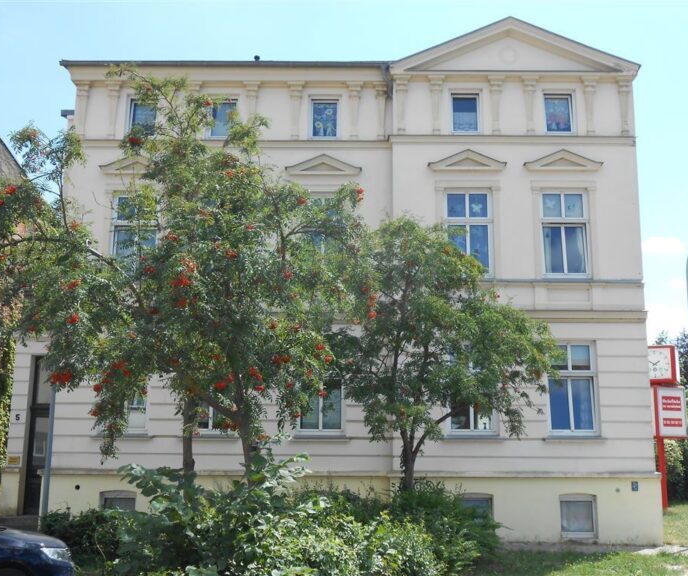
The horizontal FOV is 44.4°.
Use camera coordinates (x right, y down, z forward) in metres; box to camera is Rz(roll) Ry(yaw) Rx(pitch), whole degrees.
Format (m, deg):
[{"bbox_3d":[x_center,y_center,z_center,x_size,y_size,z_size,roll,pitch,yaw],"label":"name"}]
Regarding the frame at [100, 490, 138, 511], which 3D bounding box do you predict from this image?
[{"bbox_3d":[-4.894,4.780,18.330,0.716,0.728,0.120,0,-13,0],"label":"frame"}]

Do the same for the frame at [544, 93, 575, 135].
[{"bbox_3d":[4.885,-3.947,19.229,0.664,1.012,0.130,0,-11,0],"label":"frame"}]

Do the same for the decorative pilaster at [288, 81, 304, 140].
[{"bbox_3d":[-1.155,-4.302,20.613,0.405,1.547,0.180,0,-12,0],"label":"decorative pilaster"}]

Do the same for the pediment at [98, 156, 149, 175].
[{"bbox_3d":[-4.895,-2.881,19.818,1.616,0.401,0.220,0,-13,0],"label":"pediment"}]

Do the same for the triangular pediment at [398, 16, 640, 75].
[{"bbox_3d":[3.861,-5.413,19.304,5.559,1.417,0.600,0,-11,0],"label":"triangular pediment"}]

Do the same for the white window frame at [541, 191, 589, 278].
[{"bbox_3d":[4.903,-1.184,18.672,1.044,1.996,0.130,0,-11,0],"label":"white window frame"}]

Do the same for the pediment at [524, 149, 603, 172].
[{"bbox_3d":[5.078,-2.941,19.490,1.746,0.457,0.220,0,-13,0],"label":"pediment"}]

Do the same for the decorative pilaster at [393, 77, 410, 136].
[{"bbox_3d":[1.397,-4.365,20.212,0.408,1.537,0.180,0,-12,0],"label":"decorative pilaster"}]

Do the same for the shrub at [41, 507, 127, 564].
[{"bbox_3d":[-4.981,4.644,16.120,1.647,0.829,1.300,0,-12,0],"label":"shrub"}]

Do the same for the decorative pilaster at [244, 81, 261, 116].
[{"bbox_3d":[-2.234,-4.306,20.620,0.405,1.552,0.180,0,-12,0],"label":"decorative pilaster"}]

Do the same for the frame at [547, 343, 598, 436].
[{"bbox_3d":[4.855,2.156,17.999,1.074,1.982,0.130,0,-11,0],"label":"frame"}]

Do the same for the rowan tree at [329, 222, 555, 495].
[{"bbox_3d":[1.753,1.678,14.761,4.059,6.001,3.800,0,-11,0],"label":"rowan tree"}]

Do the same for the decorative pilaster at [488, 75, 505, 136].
[{"bbox_3d":[3.642,-4.358,20.198,0.391,1.544,0.180,0,-12,0],"label":"decorative pilaster"}]

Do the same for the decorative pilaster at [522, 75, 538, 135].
[{"bbox_3d":[4.453,-4.348,20.192,0.396,1.536,0.180,0,-12,0],"label":"decorative pilaster"}]

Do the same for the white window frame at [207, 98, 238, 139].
[{"bbox_3d":[-2.922,-4.088,20.340,0.706,0.994,0.120,0,-13,0],"label":"white window frame"}]

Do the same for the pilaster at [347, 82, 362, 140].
[{"bbox_3d":[0.259,-4.240,20.130,0.383,1.405,0.180,0,-13,0],"label":"pilaster"}]

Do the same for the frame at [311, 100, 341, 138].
[{"bbox_3d":[-0.437,-4.087,20.333,0.674,0.994,0.120,0,-13,0],"label":"frame"}]

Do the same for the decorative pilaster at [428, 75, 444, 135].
[{"bbox_3d":[2.075,-4.096,18.986,0.365,1.434,0.200,0,-11,0],"label":"decorative pilaster"}]

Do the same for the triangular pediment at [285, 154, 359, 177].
[{"bbox_3d":[-0.477,-2.719,19.038,1.716,0.530,0.250,0,-11,0],"label":"triangular pediment"}]

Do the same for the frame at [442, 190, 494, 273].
[{"bbox_3d":[2.923,-1.240,19.810,1.147,2.110,0.120,0,-12,0],"label":"frame"}]

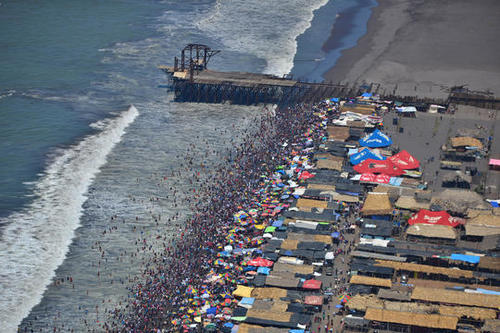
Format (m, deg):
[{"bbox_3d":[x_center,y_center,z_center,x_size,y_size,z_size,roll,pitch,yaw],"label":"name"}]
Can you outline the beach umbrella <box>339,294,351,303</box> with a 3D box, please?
[{"bbox_3d":[19.520,27.754,530.000,2.500,2.350,2.500,0,20,0],"label":"beach umbrella"}]

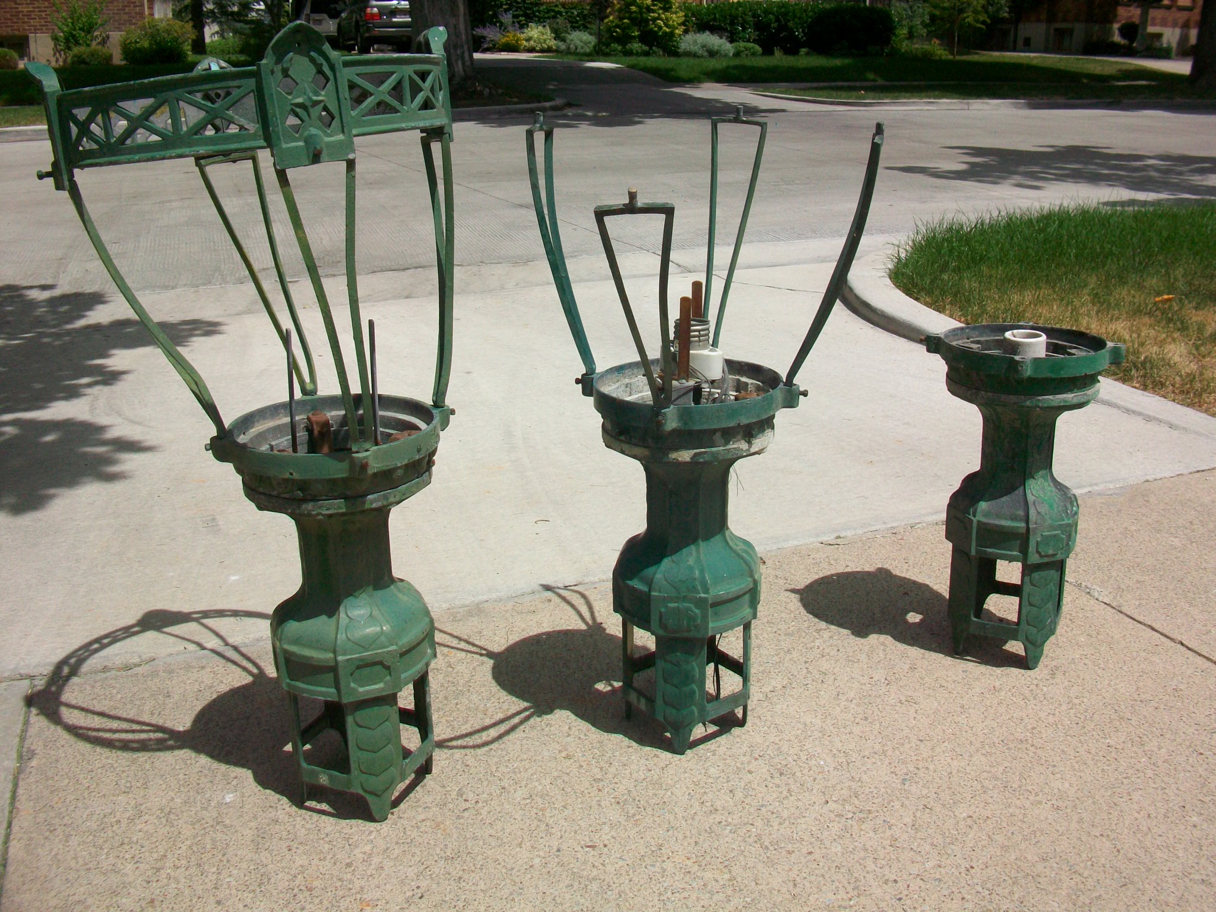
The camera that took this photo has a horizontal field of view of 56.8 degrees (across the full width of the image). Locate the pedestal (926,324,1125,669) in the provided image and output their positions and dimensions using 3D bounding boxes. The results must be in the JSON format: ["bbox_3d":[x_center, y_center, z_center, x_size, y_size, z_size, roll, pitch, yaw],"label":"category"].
[{"bbox_3d":[0.583,0.063,1.626,0.264,0.470,0.264,5,19,21],"label":"pedestal"}]

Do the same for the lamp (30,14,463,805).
[{"bbox_3d":[-0.348,0.002,1.224,0.400,0.868,0.400,-9,21,-25],"label":"lamp"}]

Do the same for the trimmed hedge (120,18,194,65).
[{"bbox_3d":[-8.100,-7.443,20.200,1.300,0.800,1.100,-1,18,0],"label":"trimmed hedge"}]

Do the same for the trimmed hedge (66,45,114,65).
[{"bbox_3d":[-9.387,-7.275,20.400,0.840,0.380,0.700,-1,18,0],"label":"trimmed hedge"}]

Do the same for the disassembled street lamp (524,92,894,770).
[{"bbox_3d":[0.109,-0.007,1.360,0.399,0.784,0.500,3,18,13],"label":"disassembled street lamp"}]

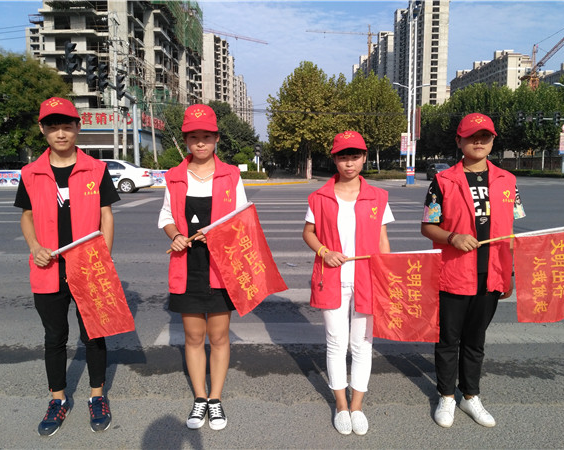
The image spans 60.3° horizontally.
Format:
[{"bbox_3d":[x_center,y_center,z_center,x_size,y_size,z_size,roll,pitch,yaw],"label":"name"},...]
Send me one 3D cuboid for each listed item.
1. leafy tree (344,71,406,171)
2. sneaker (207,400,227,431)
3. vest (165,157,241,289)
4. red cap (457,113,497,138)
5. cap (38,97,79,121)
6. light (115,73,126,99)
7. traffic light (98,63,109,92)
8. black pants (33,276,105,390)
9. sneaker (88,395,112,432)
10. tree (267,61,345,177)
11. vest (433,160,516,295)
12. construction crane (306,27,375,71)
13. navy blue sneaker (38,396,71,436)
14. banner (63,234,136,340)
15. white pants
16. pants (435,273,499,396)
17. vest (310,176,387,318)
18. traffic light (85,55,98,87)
[{"bbox_3d":[9.055,-10.024,47.000,6.000,9.800,6.000,0,8,0],"label":"leafy tree"},{"bbox_3d":[-0.368,1.011,2.678,0.094,0.108,0.257,-2,8,-14],"label":"sneaker"},{"bbox_3d":[-0.422,-0.008,2.621,0.389,0.735,0.250,0,7,-6],"label":"vest"},{"bbox_3d":[1.005,-0.514,2.514,0.182,0.132,0.260,2,8,16],"label":"red cap"},{"bbox_3d":[-1.094,-0.571,2.385,0.185,0.130,0.260,-3,11,-19],"label":"cap"},{"bbox_3d":[-9.046,-7.718,27.300,0.450,1.360,0.460,0,8,0],"label":"light"},{"bbox_3d":[-8.781,-7.248,23.878,0.420,1.358,0.440,2,7,11],"label":"traffic light"},{"bbox_3d":[-1.158,0.558,2.678,0.345,0.685,0.260,-2,8,-14],"label":"black pants"},{"bbox_3d":[-0.997,1.009,2.652,0.110,0.115,0.285,-2,8,-18],"label":"sneaker"},{"bbox_3d":[1.600,-6.797,31.373,5.000,7.800,4.800,0,8,0],"label":"tree"},{"bbox_3d":[1.033,0.013,2.622,0.371,0.715,0.280,1,7,9],"label":"vest"},{"bbox_3d":[48.619,-104.873,390.000,62.000,108.000,3.000,-2,8,-14],"label":"construction crane"},{"bbox_3d":[-1.222,1.013,2.623,0.110,0.115,0.285,0,8,0],"label":"navy blue sneaker"},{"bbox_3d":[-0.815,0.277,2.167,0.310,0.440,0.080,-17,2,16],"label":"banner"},{"bbox_3d":[0.355,0.582,2.601,0.300,0.680,0.220,1,8,5],"label":"white pants"},{"bbox_3d":[1.000,0.574,2.661,0.340,0.780,0.240,0,8,2],"label":"pants"},{"bbox_3d":[0.342,0.090,2.514,0.410,0.700,0.270,1,8,5],"label":"vest"},{"bbox_3d":[-8.574,-6.972,21.900,0.450,1.400,0.480,1,8,6],"label":"traffic light"}]

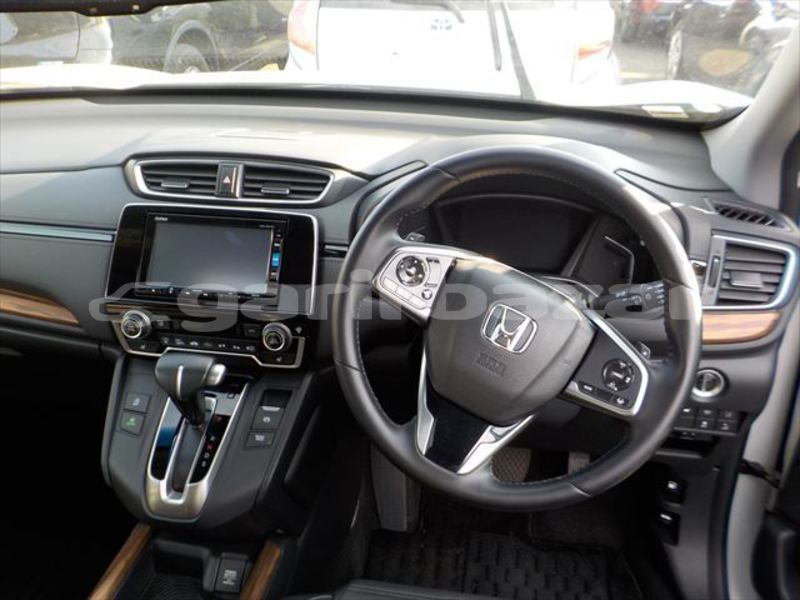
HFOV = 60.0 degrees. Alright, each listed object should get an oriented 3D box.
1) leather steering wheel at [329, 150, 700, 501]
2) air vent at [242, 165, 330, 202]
[{"bbox_3d":[0.115,0.029,0.726,0.372,0.372,0.100,25,1,8],"label":"leather steering wheel"},{"bbox_3d":[-0.145,-0.148,0.884,0.108,0.040,0.027,4,-4,5],"label":"air vent"}]

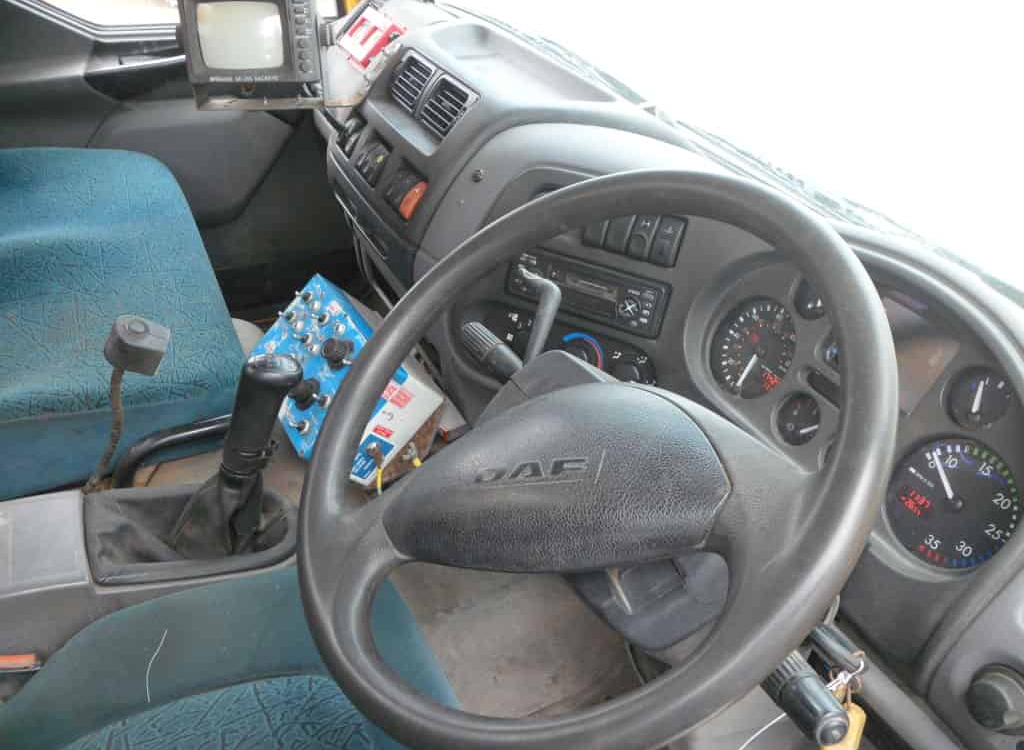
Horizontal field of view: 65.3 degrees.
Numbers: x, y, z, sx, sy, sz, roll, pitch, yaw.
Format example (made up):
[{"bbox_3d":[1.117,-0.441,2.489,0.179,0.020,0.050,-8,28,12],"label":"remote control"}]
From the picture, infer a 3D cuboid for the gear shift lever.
[{"bbox_3d":[-0.316,0.093,0.920,0.115,0.250,0.085,-10,40,-31],"label":"gear shift lever"}]

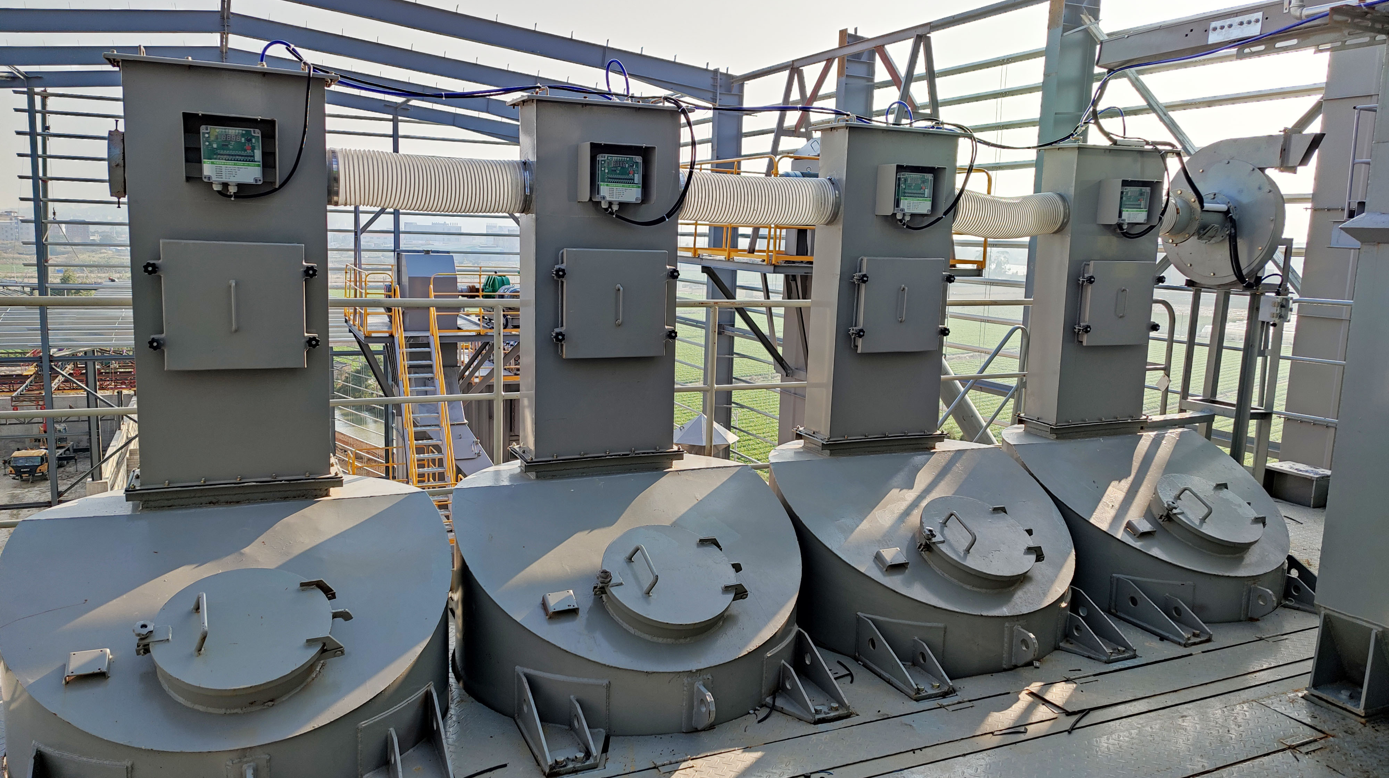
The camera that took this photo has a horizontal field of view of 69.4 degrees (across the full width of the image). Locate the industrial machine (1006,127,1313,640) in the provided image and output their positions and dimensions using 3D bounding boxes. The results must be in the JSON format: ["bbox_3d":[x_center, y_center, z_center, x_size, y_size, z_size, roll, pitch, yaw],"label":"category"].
[{"bbox_3d":[2.167,-0.121,4.719,1.311,2.069,1.432,-2,10,-25],"label":"industrial machine"}]

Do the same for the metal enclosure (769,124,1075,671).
[{"bbox_3d":[0.985,-0.072,4.177,1.311,2.069,1.432,-2,10,-25],"label":"metal enclosure"}]

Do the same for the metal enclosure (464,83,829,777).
[{"bbox_3d":[-0.217,-0.022,3.627,1.311,2.069,1.432,-2,10,-25],"label":"metal enclosure"}]

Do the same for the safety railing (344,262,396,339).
[{"bbox_3d":[-6.776,-1.896,20.905,0.670,1.220,4.100,-2,10,-25],"label":"safety railing"}]

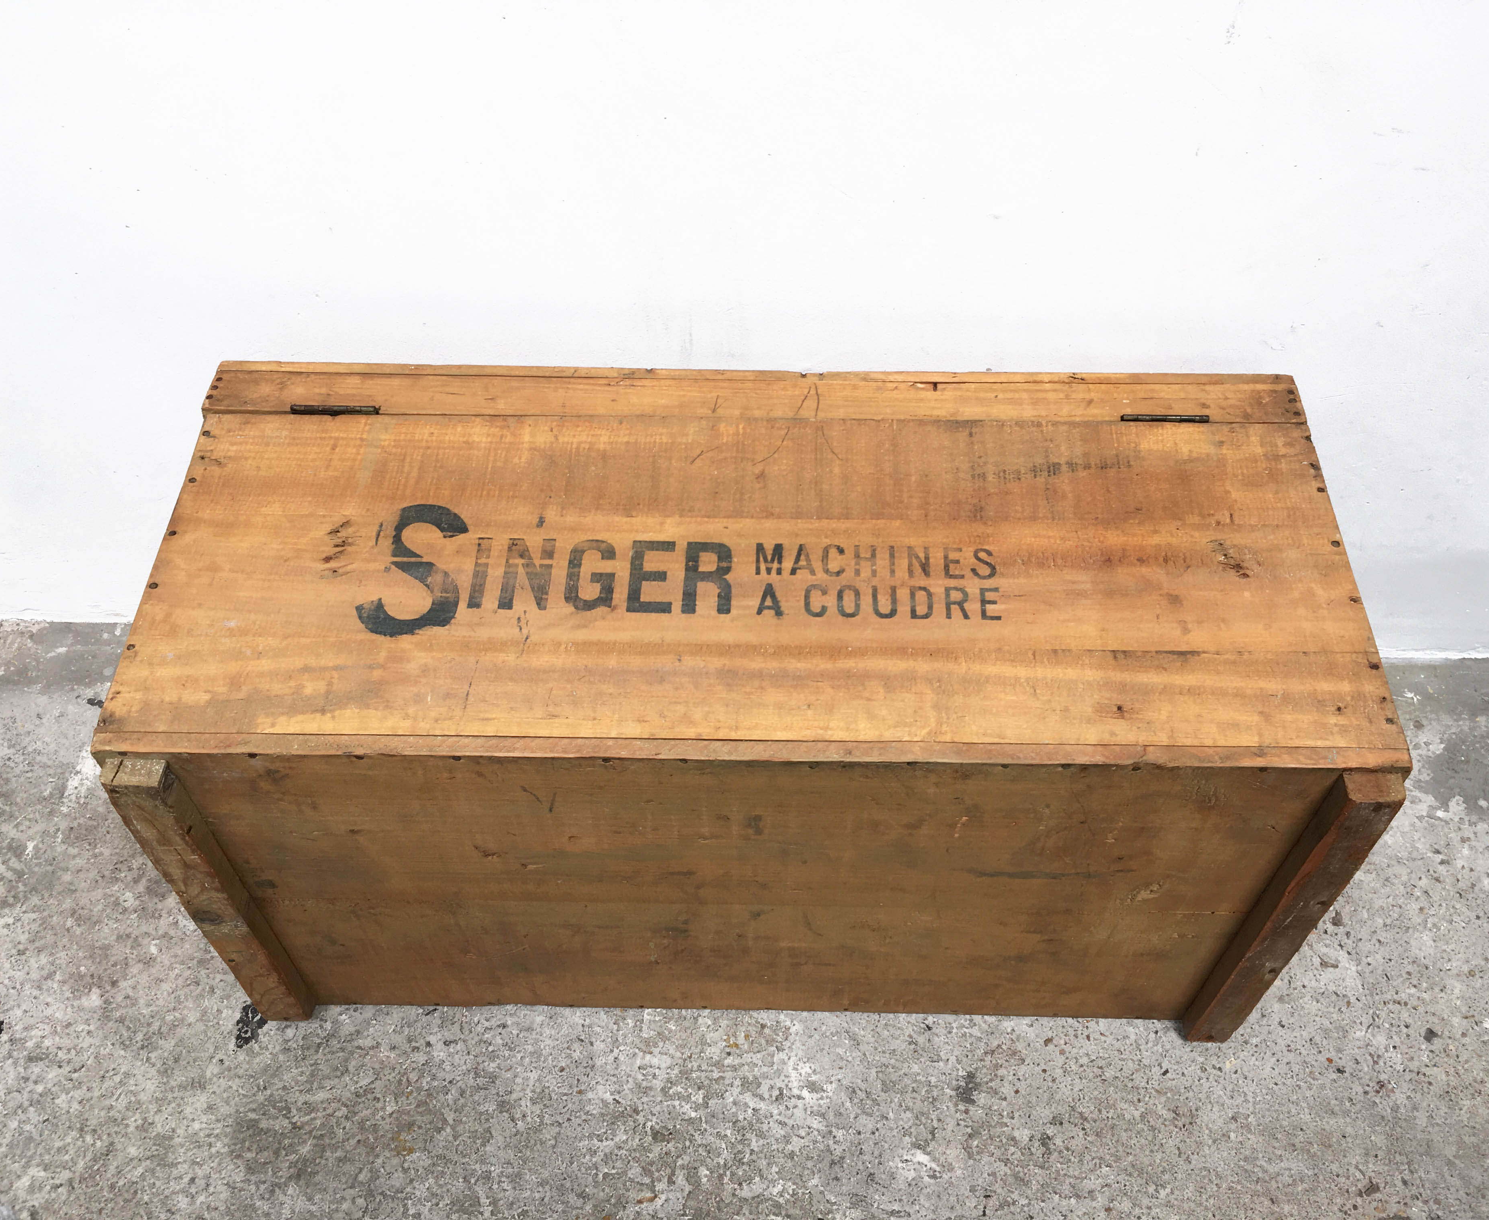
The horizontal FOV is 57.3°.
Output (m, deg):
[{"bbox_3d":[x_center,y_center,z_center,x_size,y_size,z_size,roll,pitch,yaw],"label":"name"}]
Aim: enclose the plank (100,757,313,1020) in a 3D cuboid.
[{"bbox_3d":[-0.442,0.256,1.159,0.044,0.455,0.021,1,52,0],"label":"plank"}]

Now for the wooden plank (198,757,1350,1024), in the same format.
[{"bbox_3d":[0.004,0.244,1.163,0.902,0.466,0.016,1,52,0],"label":"wooden plank"}]

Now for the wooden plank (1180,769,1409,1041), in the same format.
[{"bbox_3d":[0.452,0.268,1.154,0.040,0.455,0.021,1,52,0],"label":"wooden plank"}]

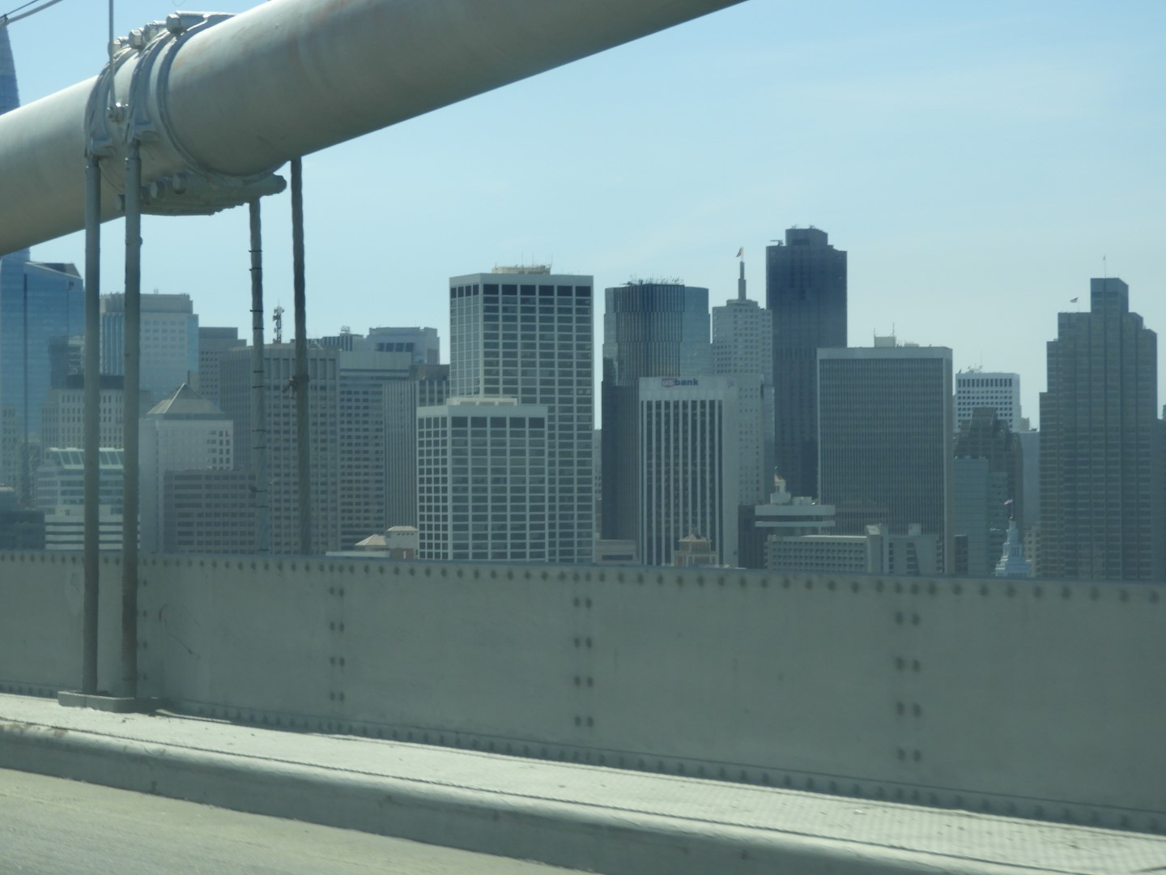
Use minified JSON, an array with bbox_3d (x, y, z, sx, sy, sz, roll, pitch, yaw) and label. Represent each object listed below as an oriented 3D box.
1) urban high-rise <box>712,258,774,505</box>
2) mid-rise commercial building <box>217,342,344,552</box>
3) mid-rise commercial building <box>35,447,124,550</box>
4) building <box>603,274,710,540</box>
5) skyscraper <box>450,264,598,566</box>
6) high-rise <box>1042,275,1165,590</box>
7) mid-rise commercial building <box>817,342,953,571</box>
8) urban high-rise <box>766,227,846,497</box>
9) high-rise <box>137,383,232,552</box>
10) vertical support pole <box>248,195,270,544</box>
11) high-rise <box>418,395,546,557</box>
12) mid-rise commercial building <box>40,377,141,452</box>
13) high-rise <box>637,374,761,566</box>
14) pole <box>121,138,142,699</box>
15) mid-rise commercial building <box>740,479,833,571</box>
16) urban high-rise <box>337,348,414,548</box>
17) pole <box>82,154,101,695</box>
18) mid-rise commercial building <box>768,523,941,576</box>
[{"bbox_3d":[87.921,7.618,2130.338,31.000,209.000,34.000,-1,-1,13],"label":"urban high-rise"},{"bbox_3d":[-142.238,30.793,1819.194,41.000,147.000,51.000,0,-1,-23],"label":"mid-rise commercial building"},{"bbox_3d":[-198.094,53.168,1544.226,34.000,99.000,28.000,0,-1,-24],"label":"mid-rise commercial building"},{"bbox_3d":[37.167,15.128,1939.715,55.500,183.000,55.500,0,-1,0],"label":"building"},{"bbox_3d":[-26.183,15.254,1649.807,52.000,171.500,34.000,0,-1,-23],"label":"skyscraper"},{"bbox_3d":[226.873,17.211,1700.008,50.000,173.500,40.000,-1,-1,13],"label":"high-rise"},{"bbox_3d":[142.201,30.390,1824.220,60.000,148.000,29.500,0,-1,13],"label":"mid-rise commercial building"},{"bbox_3d":[140.626,-11.681,2435.831,41.000,236.500,58.000,-1,-1,13],"label":"urban high-rise"},{"bbox_3d":[-173.028,41.485,1689.515,35.000,128.500,26.000,0,-1,-24],"label":"high-rise"},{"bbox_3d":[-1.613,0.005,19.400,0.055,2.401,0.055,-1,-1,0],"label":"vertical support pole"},{"bbox_3d":[-40.542,43.542,1574.428,44.000,118.000,34.000,0,-1,-24],"label":"high-rise"},{"bbox_3d":[-220.666,38.369,1745.696,42.000,129.000,32.000,0,-1,-23],"label":"mid-rise commercial building"},{"bbox_3d":[55.135,39.815,1824.560,51.000,135.500,42.000,-1,-1,13],"label":"high-rise"},{"bbox_3d":[-2.289,-0.095,19.669,0.074,2.836,0.074,0,-1,0],"label":"pole"},{"bbox_3d":[88.685,62.230,1686.782,38.000,79.000,32.000,0,-1,13],"label":"mid-rise commercial building"},{"bbox_3d":[-113.567,32.122,2016.561,40.000,152.000,44.000,0,-1,-23],"label":"urban high-rise"},{"bbox_3d":[-2.410,-0.067,19.000,0.073,2.655,0.073,0,-1,0],"label":"pole"},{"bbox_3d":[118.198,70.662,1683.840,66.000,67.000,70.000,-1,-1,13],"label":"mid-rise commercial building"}]

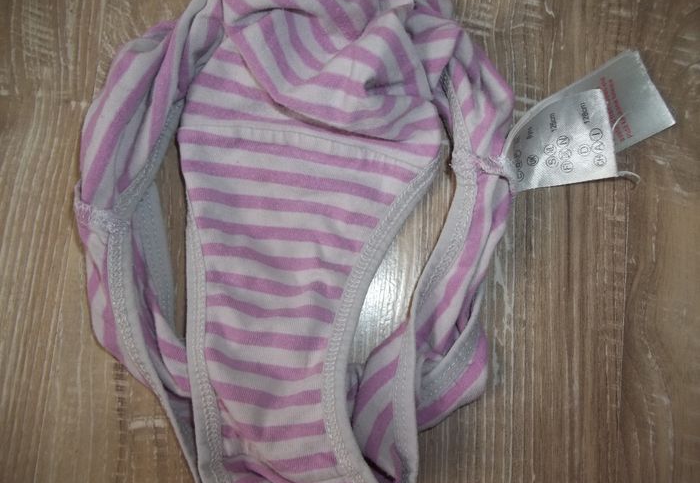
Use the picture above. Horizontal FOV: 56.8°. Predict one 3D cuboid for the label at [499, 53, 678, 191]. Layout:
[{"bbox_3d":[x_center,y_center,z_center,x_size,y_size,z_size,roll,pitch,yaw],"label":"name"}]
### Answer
[{"bbox_3d":[0.098,-0.046,0.267,0.075,0.018,0.046,-24,81,-2],"label":"label"}]

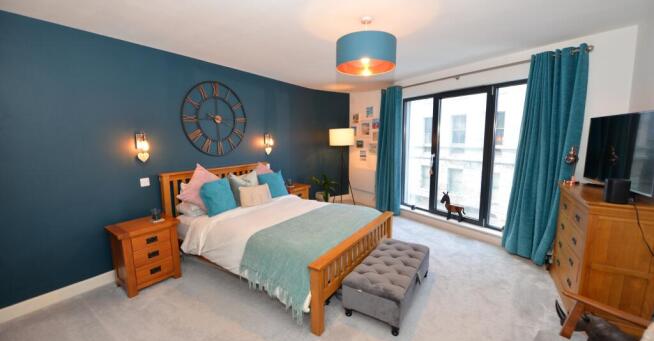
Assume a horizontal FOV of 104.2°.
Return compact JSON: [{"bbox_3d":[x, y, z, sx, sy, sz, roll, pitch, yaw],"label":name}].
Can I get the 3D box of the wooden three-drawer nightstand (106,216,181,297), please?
[{"bbox_3d":[-1.847,0.856,2.615,0.402,0.620,0.526,4,8,34],"label":"wooden three-drawer nightstand"}]

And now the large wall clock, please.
[{"bbox_3d":[-1.482,-0.690,3.483,0.050,1.000,1.000,4,8,32],"label":"large wall clock"}]

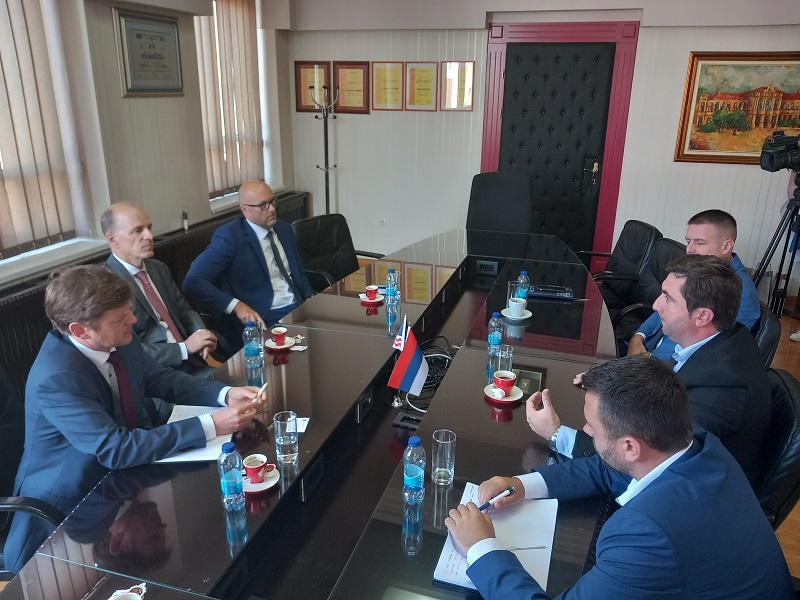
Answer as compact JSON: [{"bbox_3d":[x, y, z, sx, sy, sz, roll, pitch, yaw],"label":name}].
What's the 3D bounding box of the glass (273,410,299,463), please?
[{"bbox_3d":[-0.293,0.356,1.617,0.060,0.120,0.060,1,19,0],"label":"glass"}]

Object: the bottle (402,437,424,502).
[{"bbox_3d":[0.034,0.395,1.451,0.052,0.162,0.052,1,19,0],"label":"bottle"}]

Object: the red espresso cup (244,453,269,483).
[{"bbox_3d":[-0.341,0.415,1.523,0.077,0.053,0.058,-2,19,-8],"label":"red espresso cup"}]

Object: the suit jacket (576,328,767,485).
[{"bbox_3d":[0.817,0.367,1.848,0.550,0.650,0.560,6,19,15],"label":"suit jacket"}]

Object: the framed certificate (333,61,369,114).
[{"bbox_3d":[-0.427,-1.862,5.492,0.339,0.433,0.025,7,20,17],"label":"framed certificate"}]

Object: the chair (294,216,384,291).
[{"bbox_3d":[-0.357,-0.009,3.749,0.620,0.900,0.600,10,21,25],"label":"chair"}]

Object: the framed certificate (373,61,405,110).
[{"bbox_3d":[-0.112,-1.943,5.681,0.303,0.417,0.020,6,19,15],"label":"framed certificate"}]

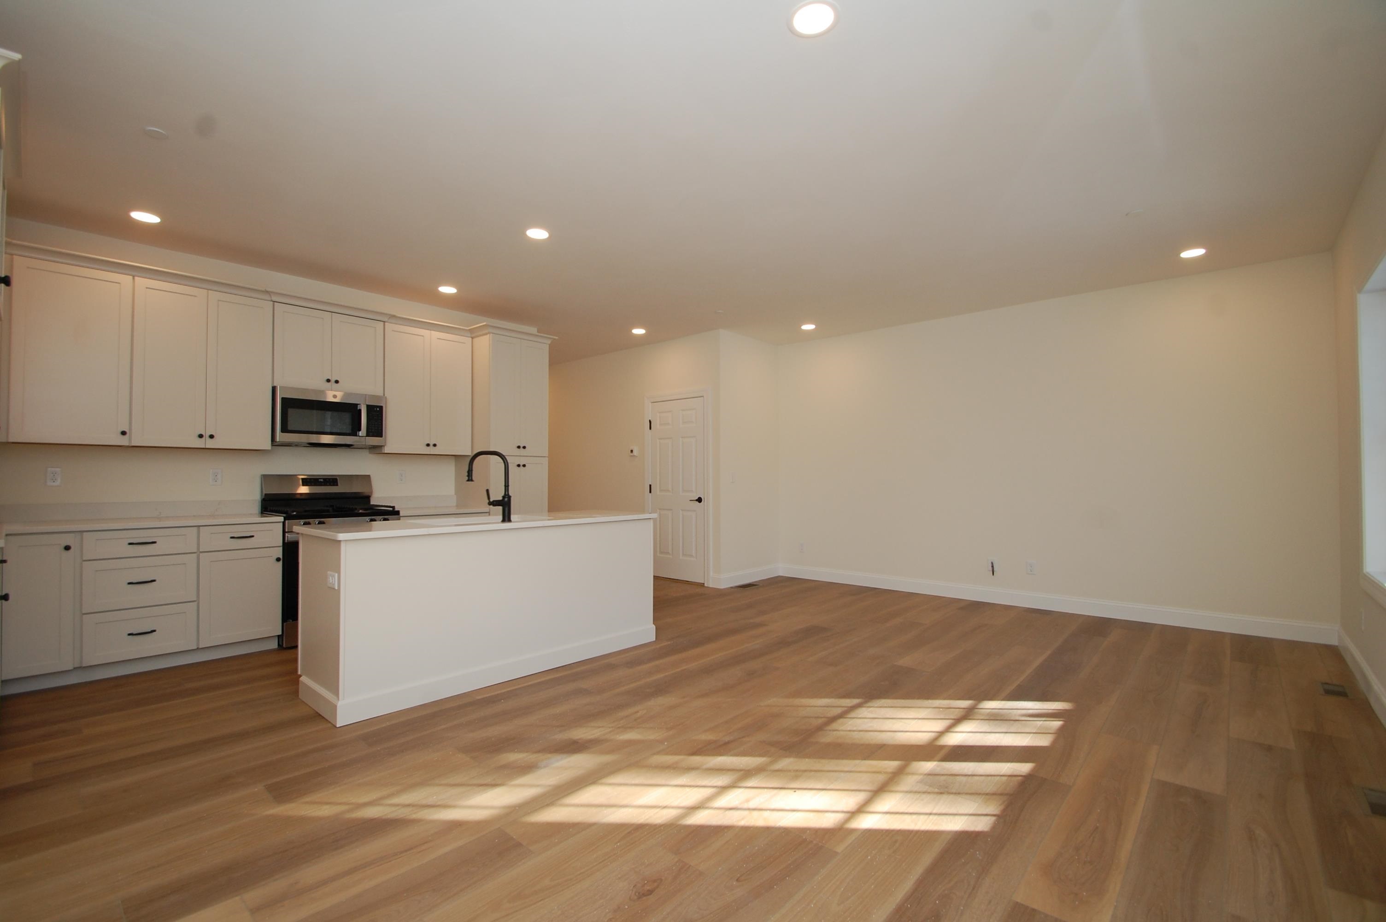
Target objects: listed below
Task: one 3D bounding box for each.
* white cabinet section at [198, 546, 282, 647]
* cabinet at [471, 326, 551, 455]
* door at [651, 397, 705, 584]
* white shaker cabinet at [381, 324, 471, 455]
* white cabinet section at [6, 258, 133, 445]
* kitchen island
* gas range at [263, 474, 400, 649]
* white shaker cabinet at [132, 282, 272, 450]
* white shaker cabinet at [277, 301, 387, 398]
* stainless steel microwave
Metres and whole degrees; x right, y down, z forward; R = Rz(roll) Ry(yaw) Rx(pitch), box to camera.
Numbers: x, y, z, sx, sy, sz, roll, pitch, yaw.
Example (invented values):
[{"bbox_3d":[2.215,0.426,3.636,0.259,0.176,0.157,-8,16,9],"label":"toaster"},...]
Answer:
[{"bbox_3d":[-3.170,0.886,3.977,0.600,0.600,0.440,-2,-2,43],"label":"white cabinet section"},{"bbox_3d":[-1.850,-0.590,5.600,0.641,1.107,0.619,-1,-2,41],"label":"cabinet"},{"bbox_3d":[-0.171,0.327,6.580,0.817,2.033,0.045,-1,-2,41],"label":"door"},{"bbox_3d":[-2.430,-0.598,5.183,0.319,1.079,0.774,-1,-2,41],"label":"white shaker cabinet"},{"bbox_3d":[-3.831,-0.631,3.572,0.325,1.070,0.505,-2,-2,43],"label":"white cabinet section"},{"bbox_3d":[-1.258,0.833,3.757,0.764,0.915,2.114,-1,-2,41],"label":"kitchen island"},{"bbox_3d":[-2.780,0.707,4.439,0.706,1.199,0.752,-1,-2,41],"label":"gas range"},{"bbox_3d":[-3.438,-0.623,4.036,0.319,1.079,0.746,-1,-2,41],"label":"white shaker cabinet"},{"bbox_3d":[-2.938,-0.838,4.611,0.319,0.626,0.769,-1,-2,41],"label":"white shaker cabinet"},{"bbox_3d":[-2.902,-0.319,4.569,0.411,0.413,0.752,-1,-2,41],"label":"stainless steel microwave"}]

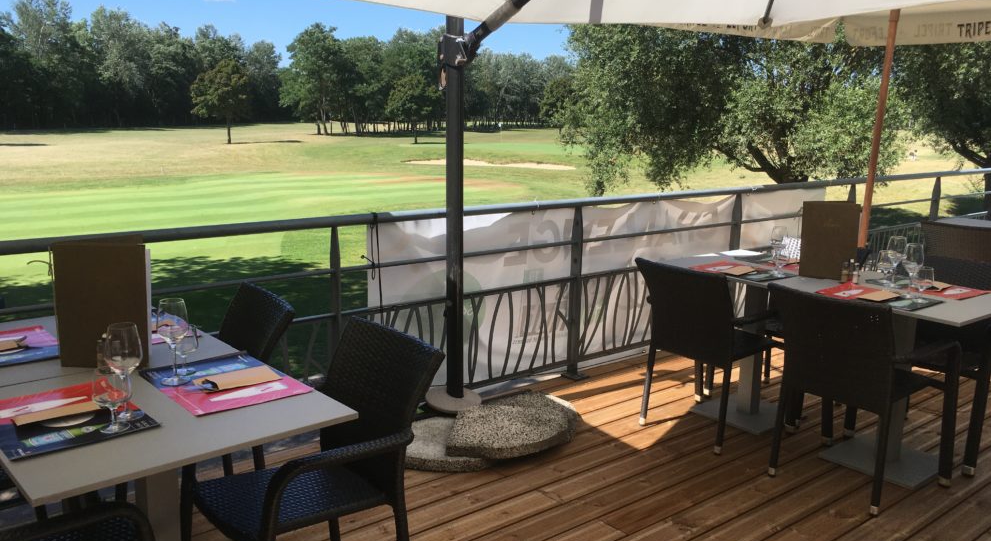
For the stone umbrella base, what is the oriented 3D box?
[{"bbox_3d":[-0.048,0.710,3.737,0.900,0.130,0.607,-8,15,-39],"label":"stone umbrella base"}]

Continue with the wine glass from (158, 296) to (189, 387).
[{"bbox_3d":[-0.864,0.190,2.229,0.083,0.220,0.083,1,11,0],"label":"wine glass"}]

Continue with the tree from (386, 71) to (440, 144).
[{"bbox_3d":[-7.098,-13.809,70.991,4.828,5.920,4.828,0,11,-6],"label":"tree"}]

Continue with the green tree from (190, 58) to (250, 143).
[{"bbox_3d":[-21.172,-13.032,63.909,4.665,6.525,4.665,-2,12,-18],"label":"green tree"}]

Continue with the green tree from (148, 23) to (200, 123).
[{"bbox_3d":[-39.271,-23.688,100.925,6.397,12.200,6.397,-3,12,-21],"label":"green tree"}]

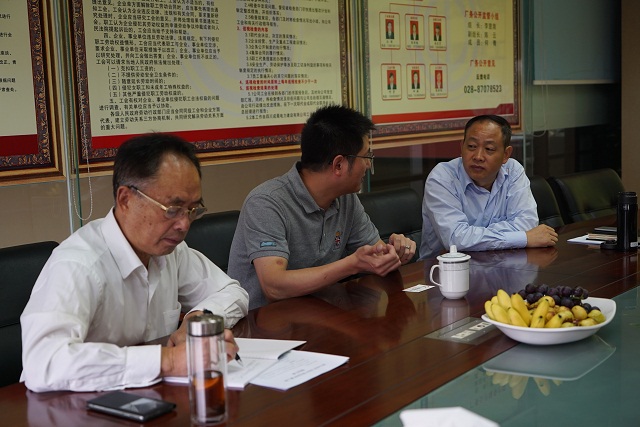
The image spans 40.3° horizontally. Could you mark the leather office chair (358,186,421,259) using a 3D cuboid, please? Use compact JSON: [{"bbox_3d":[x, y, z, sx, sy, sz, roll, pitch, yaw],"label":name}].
[{"bbox_3d":[0.391,0.382,3.379,0.600,0.930,0.620,-8,8,-38],"label":"leather office chair"}]

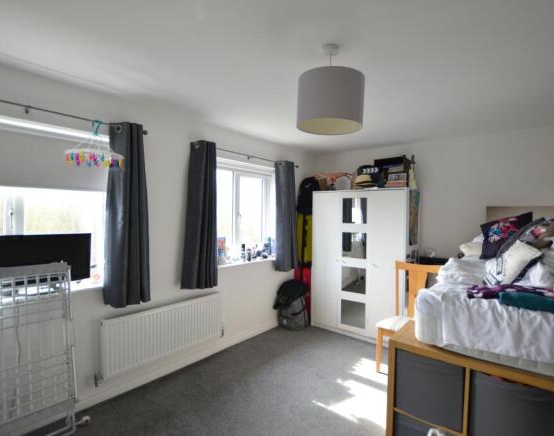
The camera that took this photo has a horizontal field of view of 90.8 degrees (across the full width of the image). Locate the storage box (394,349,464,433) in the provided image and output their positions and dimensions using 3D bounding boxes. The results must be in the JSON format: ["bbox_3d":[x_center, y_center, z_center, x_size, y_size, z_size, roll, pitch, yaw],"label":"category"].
[{"bbox_3d":[0.948,0.934,1.654,0.330,0.330,0.380,1,-1,40],"label":"storage box"}]

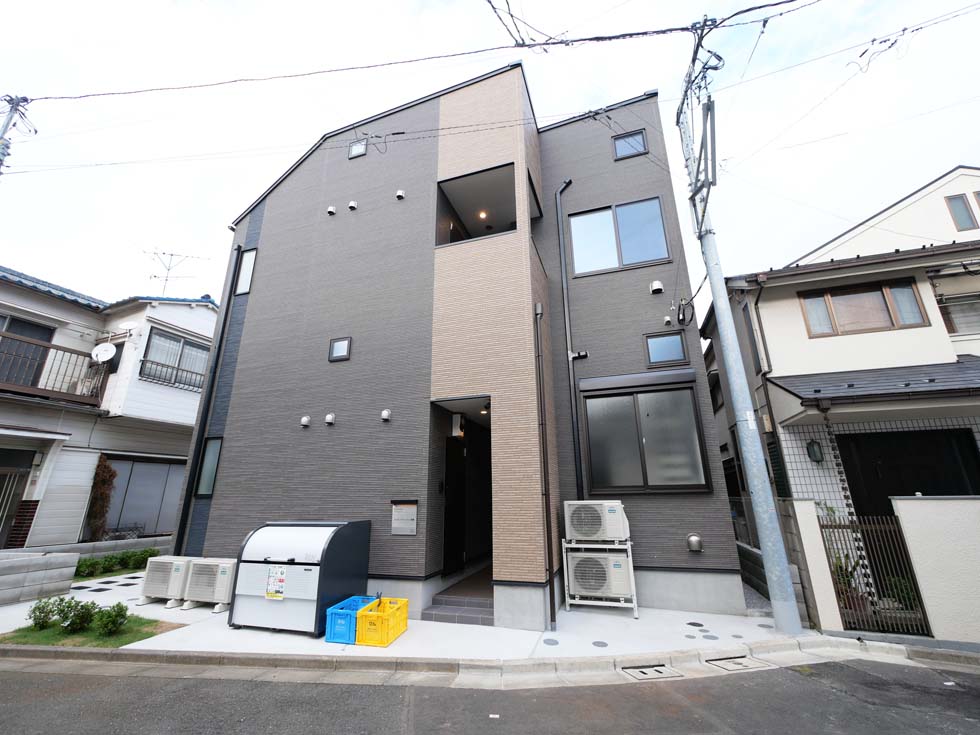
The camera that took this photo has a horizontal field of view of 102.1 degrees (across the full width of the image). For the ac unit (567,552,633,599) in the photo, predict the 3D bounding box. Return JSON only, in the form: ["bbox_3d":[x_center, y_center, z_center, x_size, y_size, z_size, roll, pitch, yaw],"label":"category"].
[{"bbox_3d":[1.491,2.810,5.407,0.790,0.530,0.280,-6,-18,17],"label":"ac unit"}]

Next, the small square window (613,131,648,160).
[{"bbox_3d":[2.602,-4.119,7.350,0.593,0.573,0.101,-6,-18,17],"label":"small square window"}]

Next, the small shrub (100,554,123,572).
[{"bbox_3d":[-7.916,4.094,8.296,0.360,0.330,0.360,-6,-18,17],"label":"small shrub"}]

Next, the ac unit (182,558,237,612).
[{"bbox_3d":[-3.888,3.085,5.641,0.814,0.604,0.349,-6,-18,17],"label":"ac unit"}]

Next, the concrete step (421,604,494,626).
[{"bbox_3d":[-0.361,3.143,5.028,0.955,0.095,0.320,-6,-18,17],"label":"concrete step"}]

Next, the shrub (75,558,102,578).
[{"bbox_3d":[-7.892,3.941,7.797,0.390,0.330,0.390,-6,-18,17],"label":"shrub"}]

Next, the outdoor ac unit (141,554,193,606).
[{"bbox_3d":[-4.709,3.174,5.894,0.806,0.604,0.349,-6,-18,17],"label":"outdoor ac unit"}]

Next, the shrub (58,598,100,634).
[{"bbox_3d":[-4.844,2.926,4.674,0.372,0.369,0.372,-6,-18,17],"label":"shrub"}]

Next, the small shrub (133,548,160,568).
[{"bbox_3d":[-7.358,4.109,8.498,0.419,0.411,0.403,-6,-18,17],"label":"small shrub"}]

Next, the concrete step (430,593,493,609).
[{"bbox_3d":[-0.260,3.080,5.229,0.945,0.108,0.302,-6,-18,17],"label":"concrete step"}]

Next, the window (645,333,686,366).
[{"bbox_3d":[2.759,-0.276,6.205,0.595,0.563,0.090,-6,-18,17],"label":"window"}]

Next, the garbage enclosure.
[{"bbox_3d":[-2.390,2.604,5.074,1.318,1.155,0.899,-6,-18,17],"label":"garbage enclosure"}]

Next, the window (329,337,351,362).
[{"bbox_3d":[-2.468,-0.286,6.564,0.413,0.402,0.090,-6,-18,17],"label":"window"}]

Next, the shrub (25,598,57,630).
[{"bbox_3d":[-5.435,2.994,4.822,0.263,0.341,0.279,-6,-18,17],"label":"shrub"}]

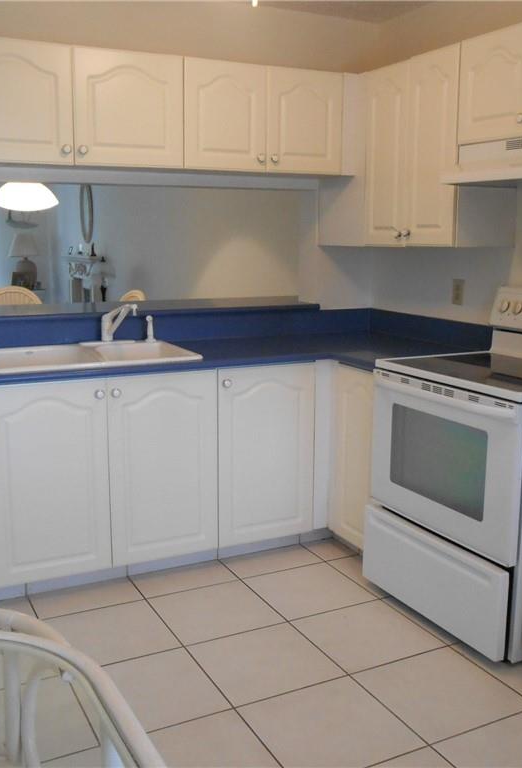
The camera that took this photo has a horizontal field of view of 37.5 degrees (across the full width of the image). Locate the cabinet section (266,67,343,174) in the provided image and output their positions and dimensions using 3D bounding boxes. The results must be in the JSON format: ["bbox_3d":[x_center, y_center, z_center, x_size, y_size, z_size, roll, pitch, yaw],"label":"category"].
[{"bbox_3d":[0.130,-1.201,3.619,0.391,0.447,0.330,-5,11,-26],"label":"cabinet section"}]

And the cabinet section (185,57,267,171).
[{"bbox_3d":[-0.220,-1.170,3.449,0.389,0.447,0.330,-5,11,-26],"label":"cabinet section"}]

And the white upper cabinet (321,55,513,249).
[{"bbox_3d":[0.679,-1.013,3.499,0.329,0.764,1.035,-5,12,-26],"label":"white upper cabinet"}]

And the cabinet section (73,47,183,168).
[{"bbox_3d":[-0.601,-1.136,3.264,0.459,0.447,0.330,-5,11,-26],"label":"cabinet section"}]

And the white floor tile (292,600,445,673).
[{"bbox_3d":[0.374,0.895,2.746,0.402,0.010,0.402,-5,12,-26],"label":"white floor tile"}]

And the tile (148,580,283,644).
[{"bbox_3d":[-0.174,0.863,2.925,0.401,0.010,0.401,-5,11,-26],"label":"tile"}]

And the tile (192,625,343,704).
[{"bbox_3d":[0.010,0.927,2.568,0.402,0.010,0.402,-5,12,-26],"label":"tile"}]

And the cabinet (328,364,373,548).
[{"bbox_3d":[0.678,0.285,3.405,0.621,0.776,0.419,-5,12,-26],"label":"cabinet"}]

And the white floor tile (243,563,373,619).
[{"bbox_3d":[0.189,0.831,3.104,0.401,0.010,0.401,-5,11,-26],"label":"white floor tile"}]

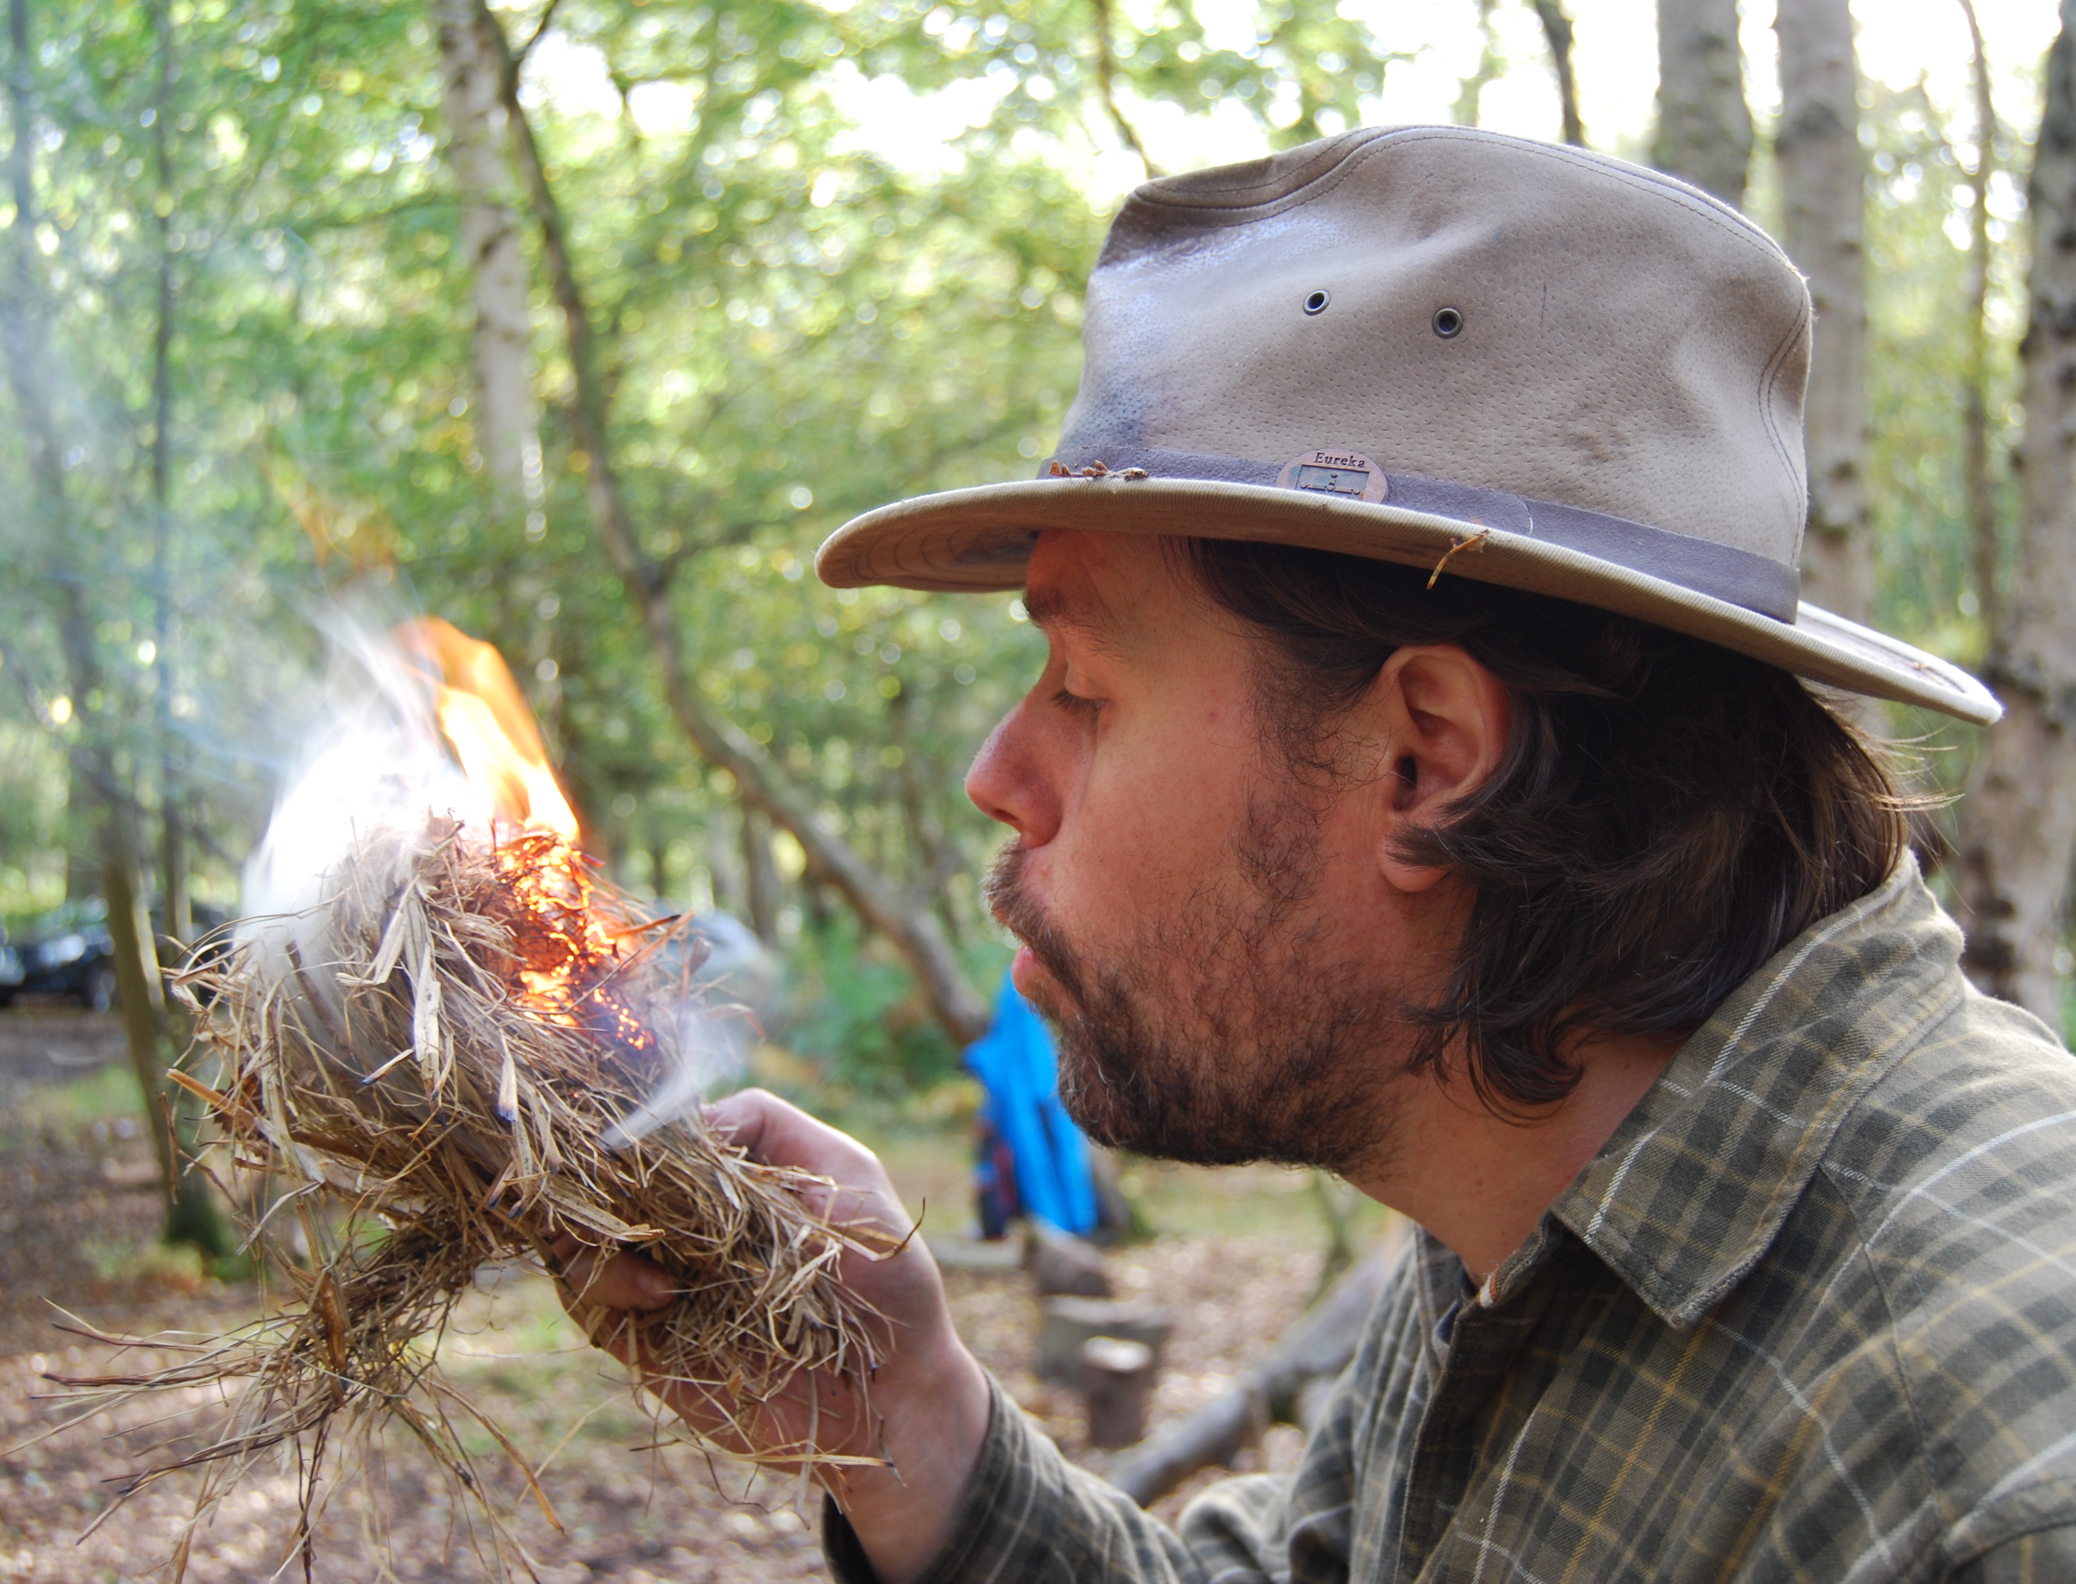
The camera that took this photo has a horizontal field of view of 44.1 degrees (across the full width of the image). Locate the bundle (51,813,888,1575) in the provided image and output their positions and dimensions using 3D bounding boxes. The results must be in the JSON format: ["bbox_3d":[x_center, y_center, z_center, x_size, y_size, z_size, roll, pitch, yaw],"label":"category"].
[{"bbox_3d":[-0.163,0.114,0.735,0.228,0.208,0.165,0,-1,0],"label":"bundle"}]

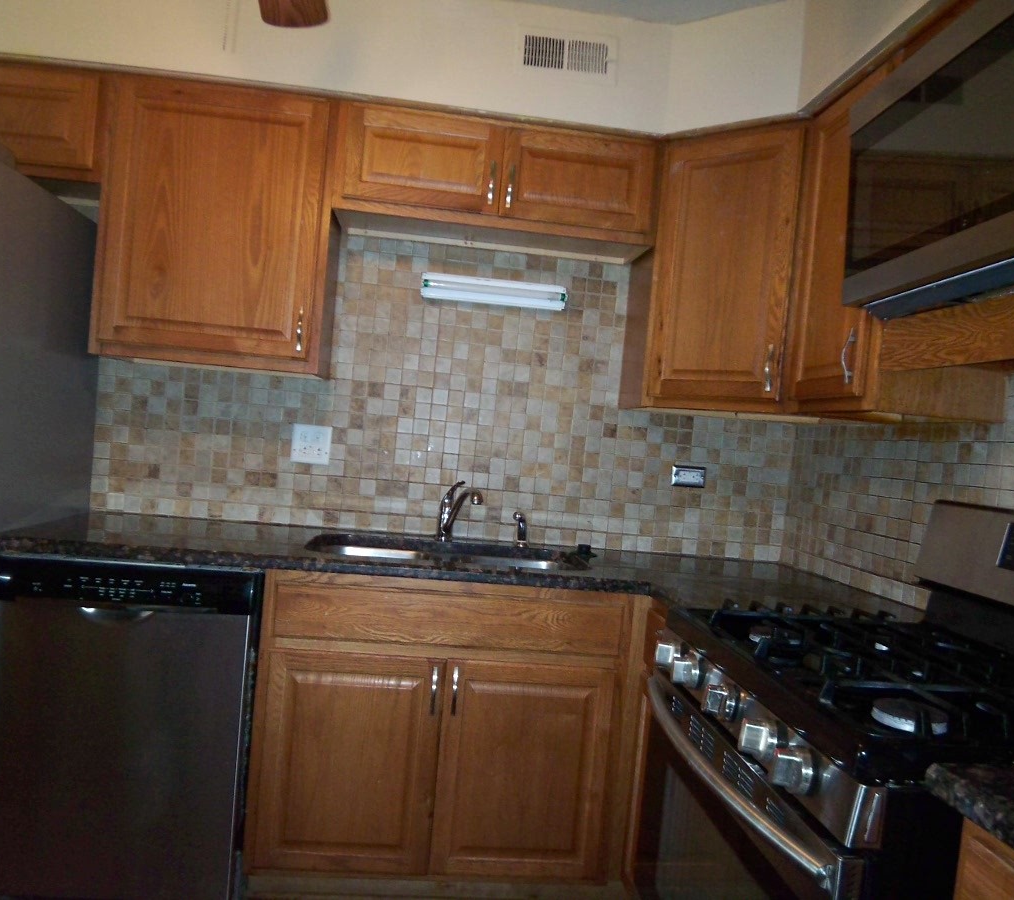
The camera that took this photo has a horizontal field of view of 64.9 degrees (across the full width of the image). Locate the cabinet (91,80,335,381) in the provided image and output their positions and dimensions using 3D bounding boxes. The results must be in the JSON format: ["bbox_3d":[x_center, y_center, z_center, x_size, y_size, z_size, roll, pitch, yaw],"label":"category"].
[{"bbox_3d":[-0.808,-0.618,2.307,0.609,0.768,0.331,5,1,-7],"label":"cabinet"}]

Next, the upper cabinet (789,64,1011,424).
[{"bbox_3d":[0.928,-0.463,1.882,0.328,0.768,0.374,5,1,-7],"label":"upper cabinet"}]

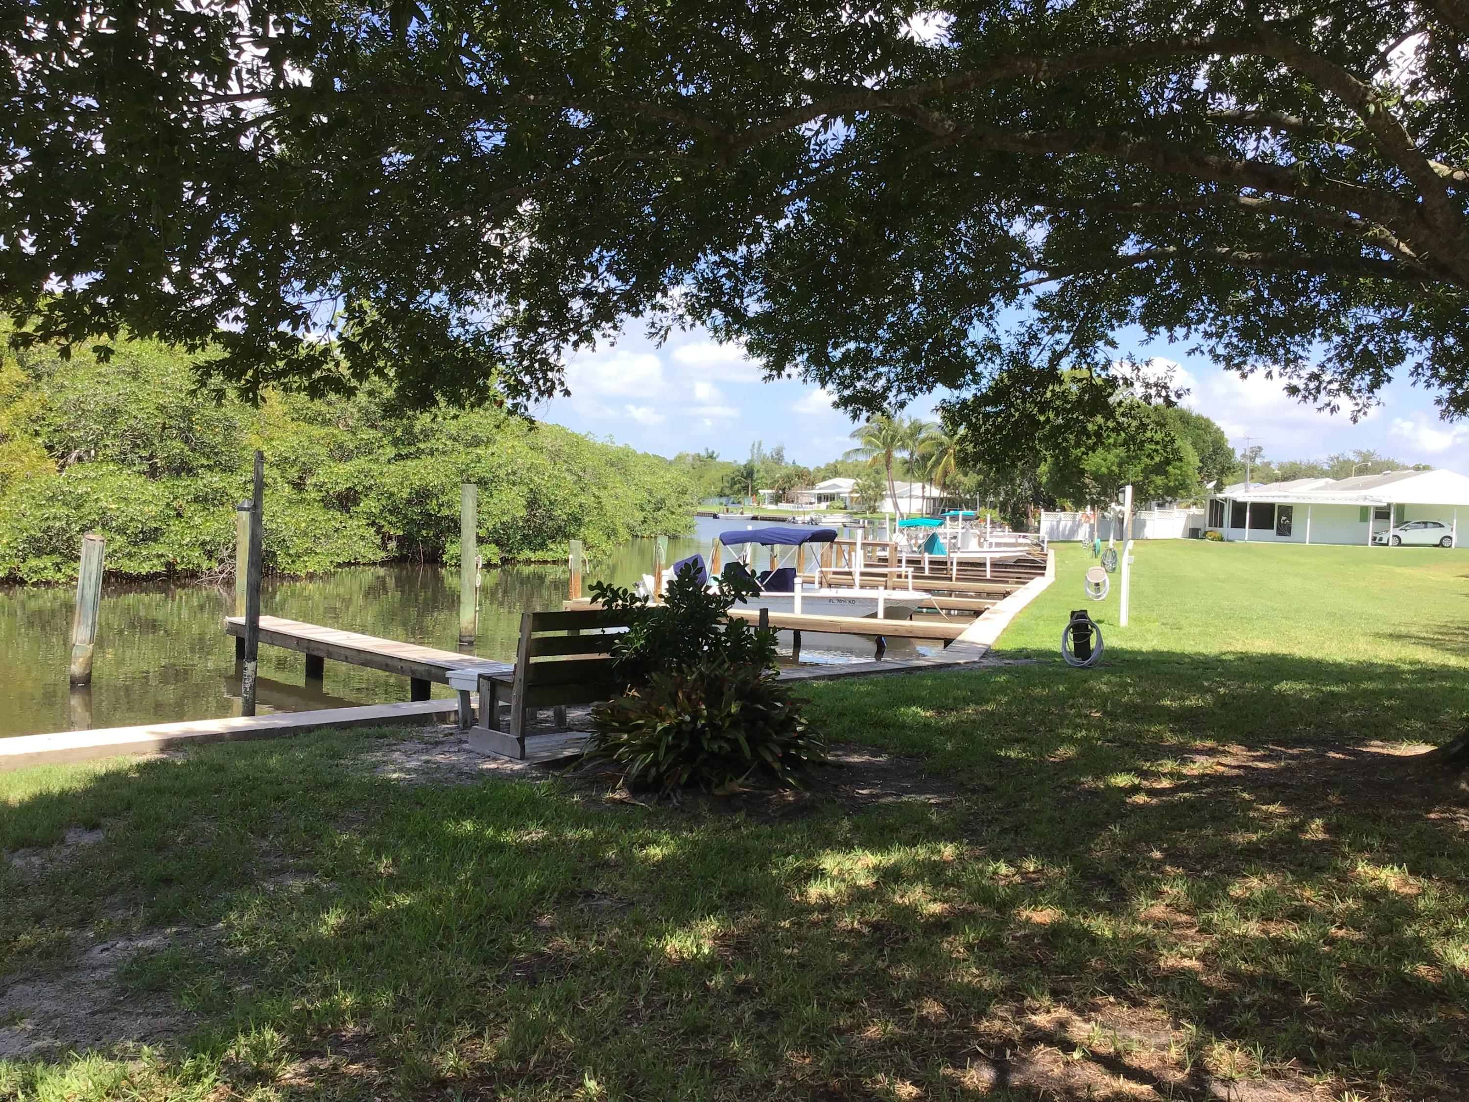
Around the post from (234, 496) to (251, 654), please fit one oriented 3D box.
[{"bbox_3d":[-5.770,0.341,15.494,0.195,1.857,0.195,0,2,0],"label":"post"}]

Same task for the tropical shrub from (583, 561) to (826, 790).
[{"bbox_3d":[-0.160,0.677,7.798,1.400,1.220,1.300,2,2,0],"label":"tropical shrub"}]

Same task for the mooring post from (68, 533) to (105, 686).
[{"bbox_3d":[-6.494,0.590,13.251,0.205,1.497,0.205,4,2,0],"label":"mooring post"}]

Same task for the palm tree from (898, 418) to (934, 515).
[{"bbox_3d":[21.567,-9.871,155.000,5.000,11.223,5.000,2,2,0],"label":"palm tree"}]

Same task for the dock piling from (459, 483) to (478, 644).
[{"bbox_3d":[-3.588,0.168,17.780,0.200,2.148,0.200,1,2,0],"label":"dock piling"}]

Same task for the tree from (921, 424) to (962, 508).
[{"bbox_3d":[23.434,-9.361,148.000,5.000,9.812,5.000,2,2,0],"label":"tree"}]

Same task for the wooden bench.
[{"bbox_3d":[-0.980,0.800,8.505,1.220,0.870,0.600,0,3,-41],"label":"wooden bench"}]

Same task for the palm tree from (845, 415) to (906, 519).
[{"bbox_3d":[14.106,-8.493,132.000,6.400,10.306,6.400,2,2,0],"label":"palm tree"}]

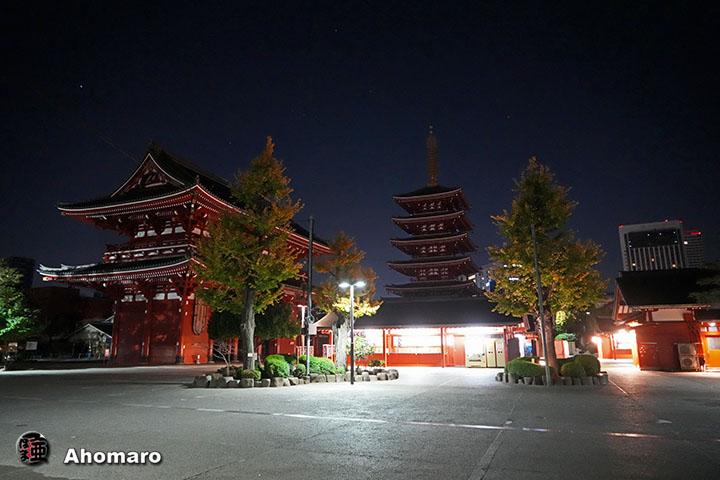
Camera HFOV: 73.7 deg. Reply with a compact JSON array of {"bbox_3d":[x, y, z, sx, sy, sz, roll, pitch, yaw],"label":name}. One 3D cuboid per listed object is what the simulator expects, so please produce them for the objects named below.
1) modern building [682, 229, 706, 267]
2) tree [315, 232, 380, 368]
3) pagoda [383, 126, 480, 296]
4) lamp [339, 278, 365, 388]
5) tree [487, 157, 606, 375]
[{"bbox_3d":[307.802,46.083,434.627,24.000,97.000,24.000,-6,-14,23],"label":"modern building"},{"bbox_3d":[-0.641,3.000,22.901,3.200,6.900,3.200,0,-13,-2],"label":"tree"},{"bbox_3d":[17.375,-2.087,110.086,18.200,51.800,18.200,-6,-14,20],"label":"pagoda"},{"bbox_3d":[-0.356,3.776,20.257,1.150,4.420,0.300,-1,-13,3],"label":"lamp"},{"bbox_3d":[7.701,0.950,20.058,5.000,9.450,5.000,-6,-14,21],"label":"tree"}]

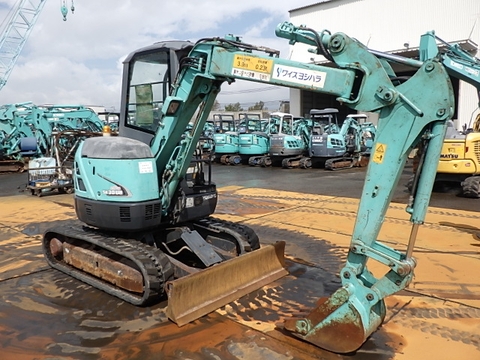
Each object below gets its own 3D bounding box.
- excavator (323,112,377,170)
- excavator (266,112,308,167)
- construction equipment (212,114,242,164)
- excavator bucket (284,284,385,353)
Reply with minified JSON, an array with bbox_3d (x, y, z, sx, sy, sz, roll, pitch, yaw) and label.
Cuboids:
[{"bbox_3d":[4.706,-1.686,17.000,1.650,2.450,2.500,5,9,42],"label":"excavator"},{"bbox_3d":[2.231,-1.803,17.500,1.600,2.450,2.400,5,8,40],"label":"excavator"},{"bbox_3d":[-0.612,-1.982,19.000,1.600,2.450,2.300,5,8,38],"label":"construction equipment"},{"bbox_3d":[0.750,0.947,2.984,0.640,0.460,0.540,5,8,37],"label":"excavator bucket"}]

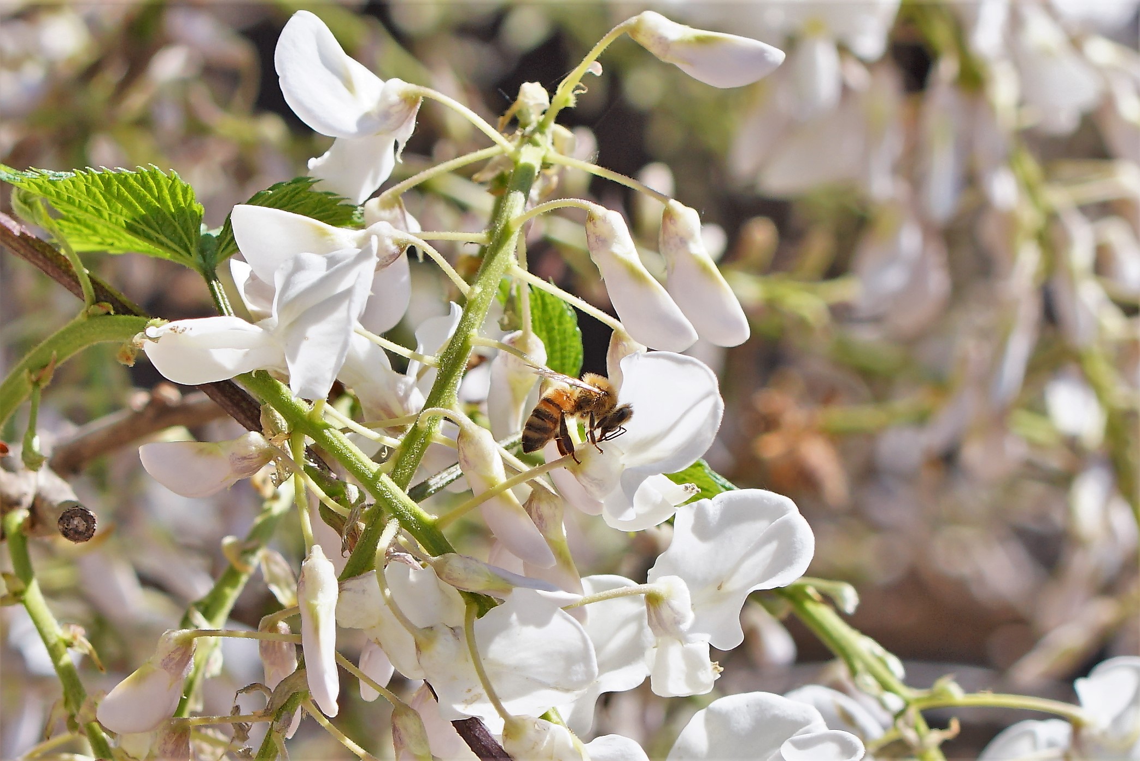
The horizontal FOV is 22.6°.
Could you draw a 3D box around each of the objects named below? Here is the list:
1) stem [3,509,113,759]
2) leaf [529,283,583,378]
[{"bbox_3d":[-0.065,0.033,0.365,0.004,0.033,0.004,-21,0,-6],"label":"stem"},{"bbox_3d":[-0.004,-0.006,0.356,0.010,0.014,0.004,5,0,12],"label":"leaf"}]

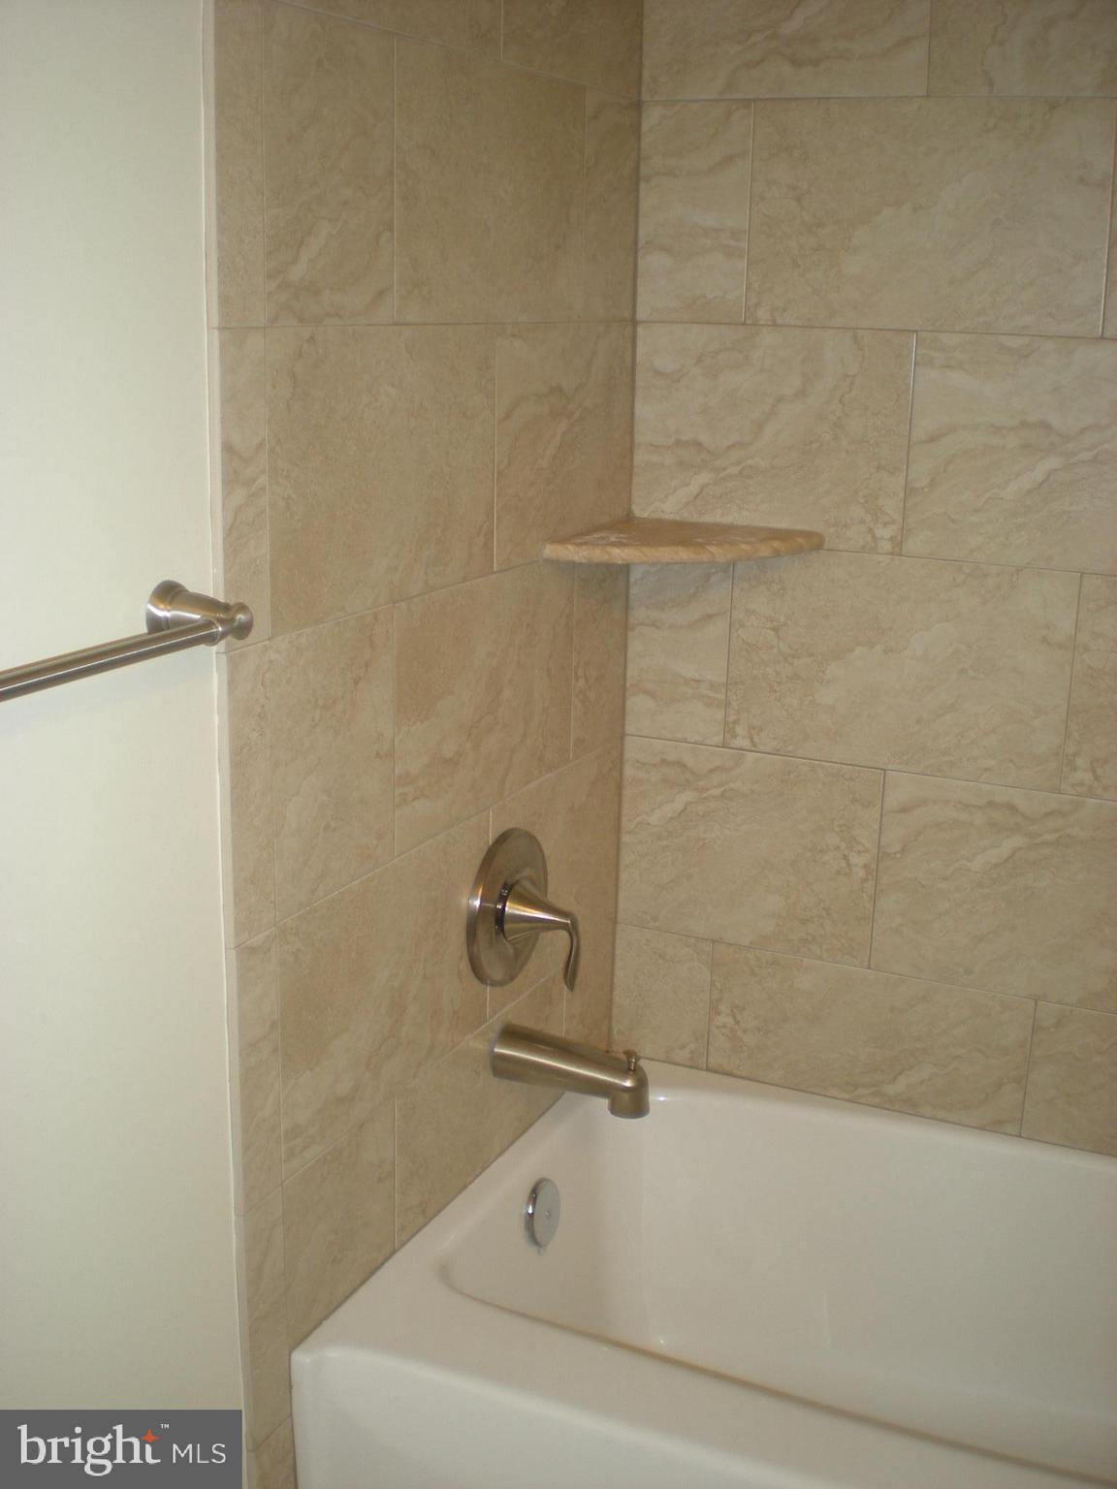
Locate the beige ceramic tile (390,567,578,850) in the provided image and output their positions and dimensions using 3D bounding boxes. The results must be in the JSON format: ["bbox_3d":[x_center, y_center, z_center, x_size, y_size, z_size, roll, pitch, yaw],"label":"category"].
[{"bbox_3d":[-0.073,-0.056,1.723,0.009,0.251,0.394,8,17,24],"label":"beige ceramic tile"}]

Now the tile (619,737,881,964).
[{"bbox_3d":[0.233,0.129,2.030,0.336,0.251,0.009,8,17,24],"label":"tile"}]

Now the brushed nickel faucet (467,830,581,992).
[{"bbox_3d":[-0.018,0.188,1.809,0.093,0.178,0.177,8,17,24],"label":"brushed nickel faucet"}]

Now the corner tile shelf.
[{"bbox_3d":[0.143,-0.223,1.837,0.243,0.020,0.243,8,17,24],"label":"corner tile shelf"}]

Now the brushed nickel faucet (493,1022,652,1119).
[{"bbox_3d":[0.019,0.366,1.836,0.178,0.080,0.058,8,17,24],"label":"brushed nickel faucet"}]

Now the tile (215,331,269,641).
[{"bbox_3d":[-0.254,-0.202,1.288,0.010,0.253,0.059,8,17,24],"label":"tile"}]

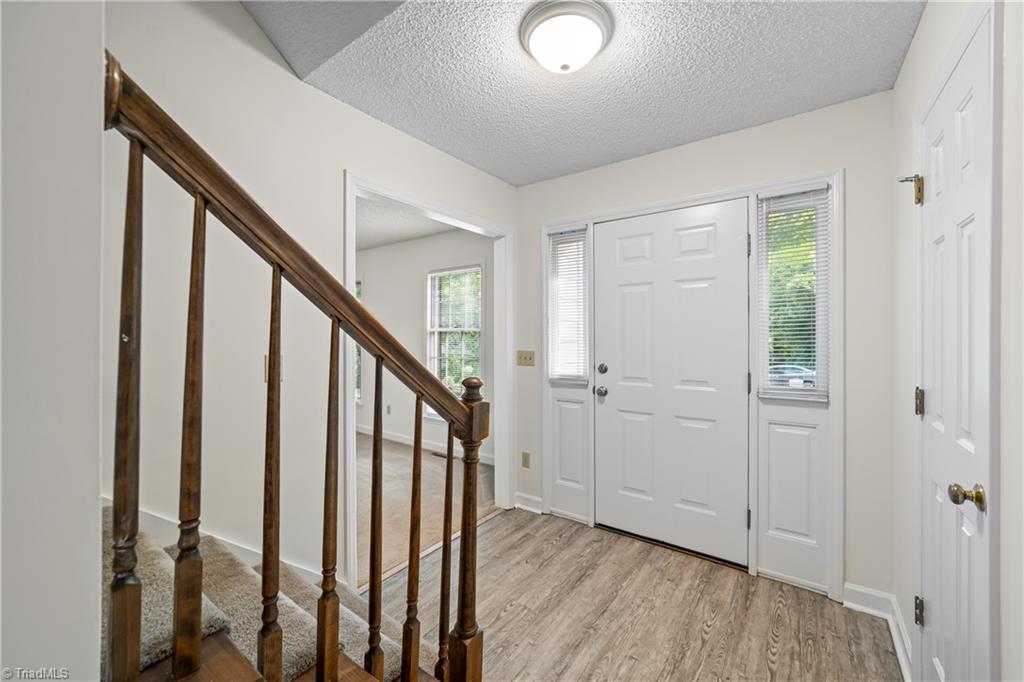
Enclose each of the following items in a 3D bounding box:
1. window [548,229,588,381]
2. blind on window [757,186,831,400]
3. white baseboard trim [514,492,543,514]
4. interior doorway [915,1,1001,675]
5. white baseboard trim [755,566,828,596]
[{"bbox_3d":[0.394,-0.238,2.806,0.310,1.045,0.050,0,0,36],"label":"window"},{"bbox_3d":[1.443,-0.229,2.049,0.310,1.060,0.050,0,0,36],"label":"blind on window"},{"bbox_3d":[0.124,1.224,2.990,0.250,0.112,0.025,0,0,36],"label":"white baseboard trim"},{"bbox_3d":[1.284,0.251,1.147,0.070,2.070,0.690,0,0,36],"label":"interior doorway"},{"bbox_3d":[1.460,1.259,2.078,0.300,0.045,0.020,0,0,36],"label":"white baseboard trim"}]

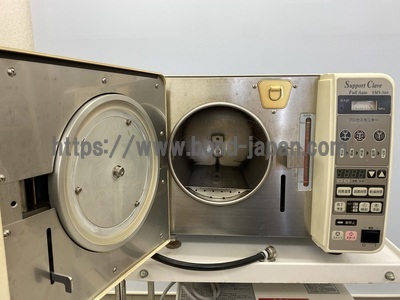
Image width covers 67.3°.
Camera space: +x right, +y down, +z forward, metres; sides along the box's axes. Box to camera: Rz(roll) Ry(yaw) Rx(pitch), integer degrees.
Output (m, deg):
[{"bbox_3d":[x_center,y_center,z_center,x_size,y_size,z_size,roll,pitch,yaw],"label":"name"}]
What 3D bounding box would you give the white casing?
[{"bbox_3d":[0.296,0.025,0.592,0.106,0.333,0.085,0,6,3],"label":"white casing"}]

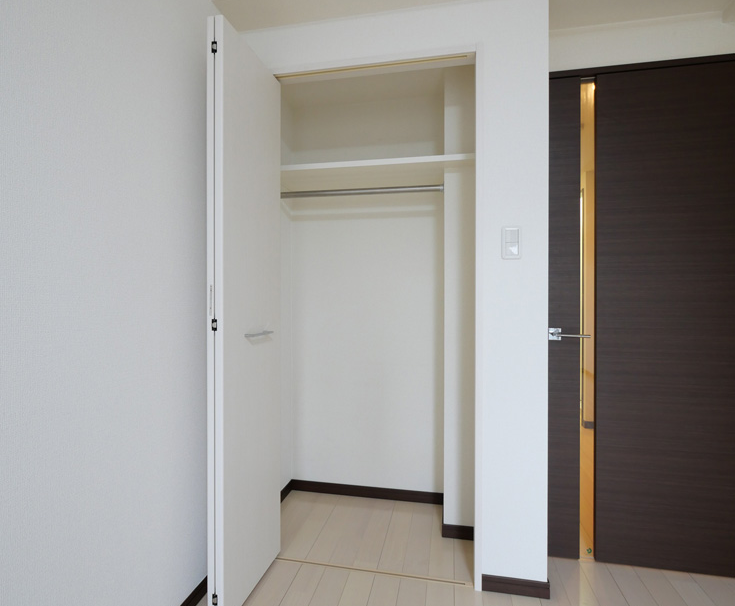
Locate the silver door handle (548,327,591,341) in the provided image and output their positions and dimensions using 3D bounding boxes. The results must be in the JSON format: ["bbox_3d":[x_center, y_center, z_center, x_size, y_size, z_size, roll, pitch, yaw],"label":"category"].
[{"bbox_3d":[0.824,0.132,1.617,0.144,0.051,0.058,0,0,11],"label":"silver door handle"}]

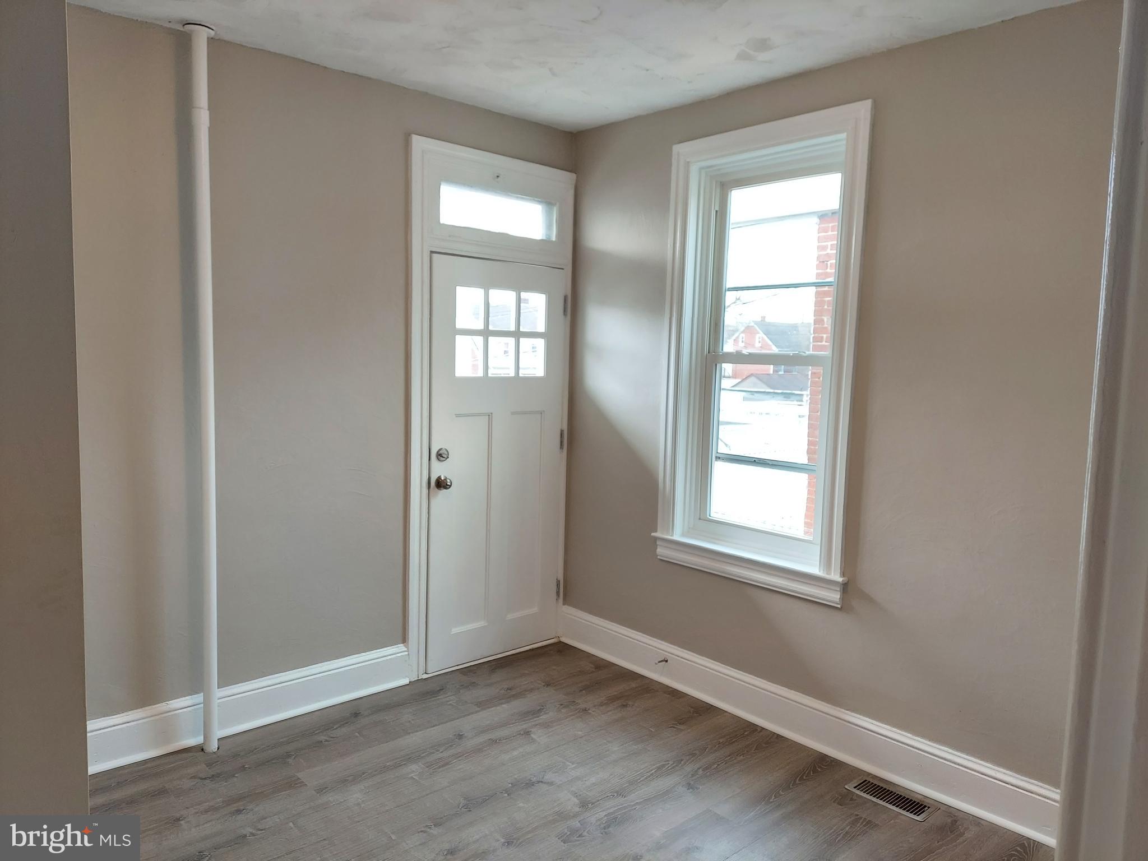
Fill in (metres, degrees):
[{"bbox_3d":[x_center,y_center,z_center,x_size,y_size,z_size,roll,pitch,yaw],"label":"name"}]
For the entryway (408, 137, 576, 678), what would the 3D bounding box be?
[{"bbox_3d":[-0.423,-0.081,4.062,0.998,2.547,0.120,-3,7,-42],"label":"entryway"}]

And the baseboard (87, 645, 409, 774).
[{"bbox_3d":[-1.292,1.140,3.370,1.335,0.195,0.040,-3,7,-42],"label":"baseboard"}]

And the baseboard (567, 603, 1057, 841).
[{"bbox_3d":[0.764,1.181,3.545,0.040,0.195,2.488,-3,7,-42],"label":"baseboard"}]

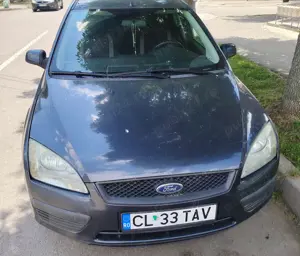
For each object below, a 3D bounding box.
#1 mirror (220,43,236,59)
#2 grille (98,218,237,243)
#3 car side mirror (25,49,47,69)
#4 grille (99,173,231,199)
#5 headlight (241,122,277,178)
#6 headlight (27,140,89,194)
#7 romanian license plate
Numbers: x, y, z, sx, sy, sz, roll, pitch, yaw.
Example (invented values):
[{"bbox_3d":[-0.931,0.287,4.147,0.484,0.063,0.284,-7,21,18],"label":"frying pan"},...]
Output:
[{"bbox_3d":[0.778,-0.770,2.760,0.210,0.160,0.130,-4,28,-8],"label":"mirror"},{"bbox_3d":[0.112,0.593,1.603,0.850,0.085,0.080,-4,28,-8],"label":"grille"},{"bbox_3d":[-1.026,-0.632,2.518,0.210,0.160,0.130,-4,28,-8],"label":"car side mirror"},{"bbox_3d":[0.104,0.326,1.502,0.760,0.115,0.080,-4,28,-8],"label":"grille"},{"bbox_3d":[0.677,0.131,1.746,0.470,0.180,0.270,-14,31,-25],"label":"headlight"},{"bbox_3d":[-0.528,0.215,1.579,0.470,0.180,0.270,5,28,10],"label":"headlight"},{"bbox_3d":[0.113,0.485,1.514,0.520,0.110,0.020,-4,23,-8],"label":"romanian license plate"}]

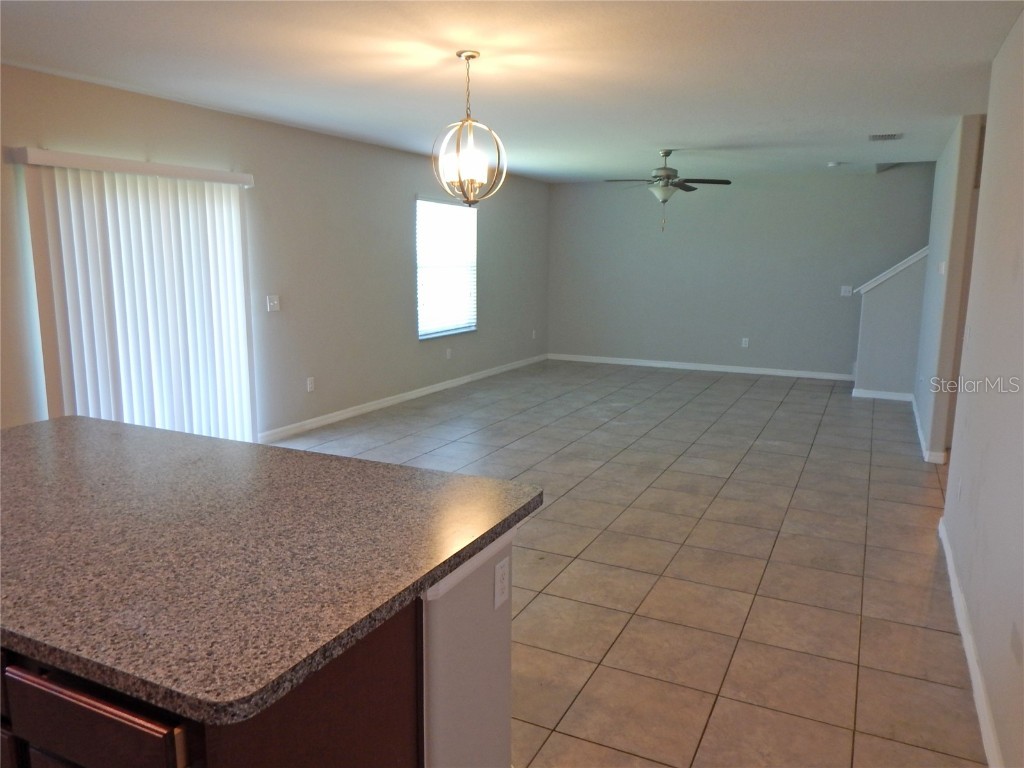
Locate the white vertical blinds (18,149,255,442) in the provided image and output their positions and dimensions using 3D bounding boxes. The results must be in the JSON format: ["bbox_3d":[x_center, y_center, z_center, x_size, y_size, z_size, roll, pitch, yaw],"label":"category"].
[{"bbox_3d":[-2.453,-0.381,5.168,0.090,2.100,1.690,5,11,26],"label":"white vertical blinds"}]

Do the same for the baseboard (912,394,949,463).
[{"bbox_3d":[3.985,0.365,7.116,0.130,0.100,2.829,5,11,26],"label":"baseboard"}]

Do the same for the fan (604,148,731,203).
[{"bbox_3d":[1.522,-2.060,7.373,1.300,0.520,1.300,5,11,26],"label":"fan"}]

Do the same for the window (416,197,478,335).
[{"bbox_3d":[-0.774,-1.346,8.712,0.100,1.528,1.343,5,11,26],"label":"window"}]

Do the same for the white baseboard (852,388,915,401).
[{"bbox_3d":[4.283,0.123,8.537,0.621,0.090,0.020,5,11,26],"label":"white baseboard"}]

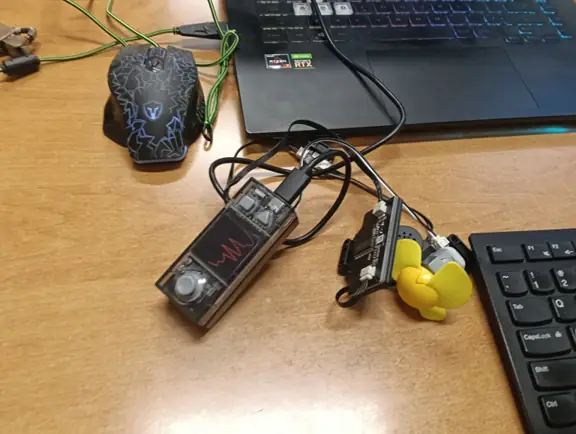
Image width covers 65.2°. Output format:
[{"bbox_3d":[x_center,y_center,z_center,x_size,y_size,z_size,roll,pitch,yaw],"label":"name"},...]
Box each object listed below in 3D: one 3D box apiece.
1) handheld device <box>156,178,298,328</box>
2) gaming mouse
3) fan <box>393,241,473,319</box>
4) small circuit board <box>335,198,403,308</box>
[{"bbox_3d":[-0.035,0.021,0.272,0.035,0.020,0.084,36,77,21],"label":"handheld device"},{"bbox_3d":[-0.105,-0.095,0.351,0.081,0.039,0.127,-7,57,-10],"label":"gaming mouse"},{"bbox_3d":[0.087,0.039,0.271,0.036,0.051,0.053,-30,63,-23],"label":"fan"},{"bbox_3d":[0.051,0.020,0.289,0.013,0.040,0.064,31,54,-19],"label":"small circuit board"}]

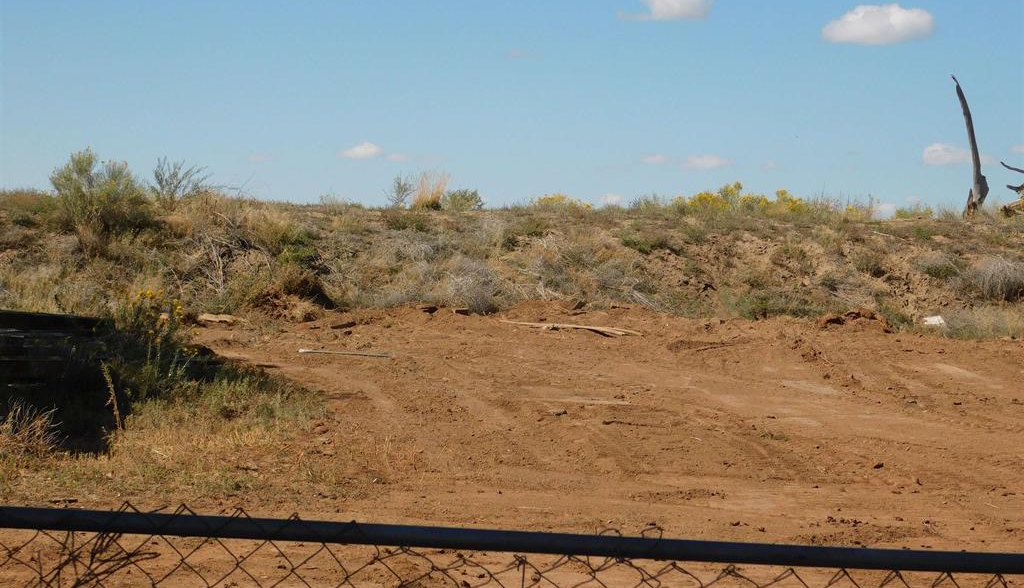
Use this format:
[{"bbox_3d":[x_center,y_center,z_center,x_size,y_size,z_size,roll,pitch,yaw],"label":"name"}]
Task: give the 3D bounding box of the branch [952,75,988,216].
[{"bbox_3d":[8.176,-2.648,48.000,0.640,2.530,0.480,0,1,0],"label":"branch"}]

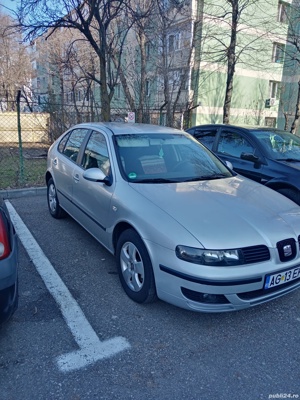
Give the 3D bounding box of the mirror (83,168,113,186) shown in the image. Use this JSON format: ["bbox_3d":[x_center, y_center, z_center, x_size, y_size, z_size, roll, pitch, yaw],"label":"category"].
[{"bbox_3d":[-0.508,-0.228,2.884,0.220,0.150,0.160,-5,16,-24],"label":"mirror"}]

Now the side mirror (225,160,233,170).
[{"bbox_3d":[0.969,-0.416,3.791,0.220,0.150,0.160,-10,19,-39],"label":"side mirror"}]

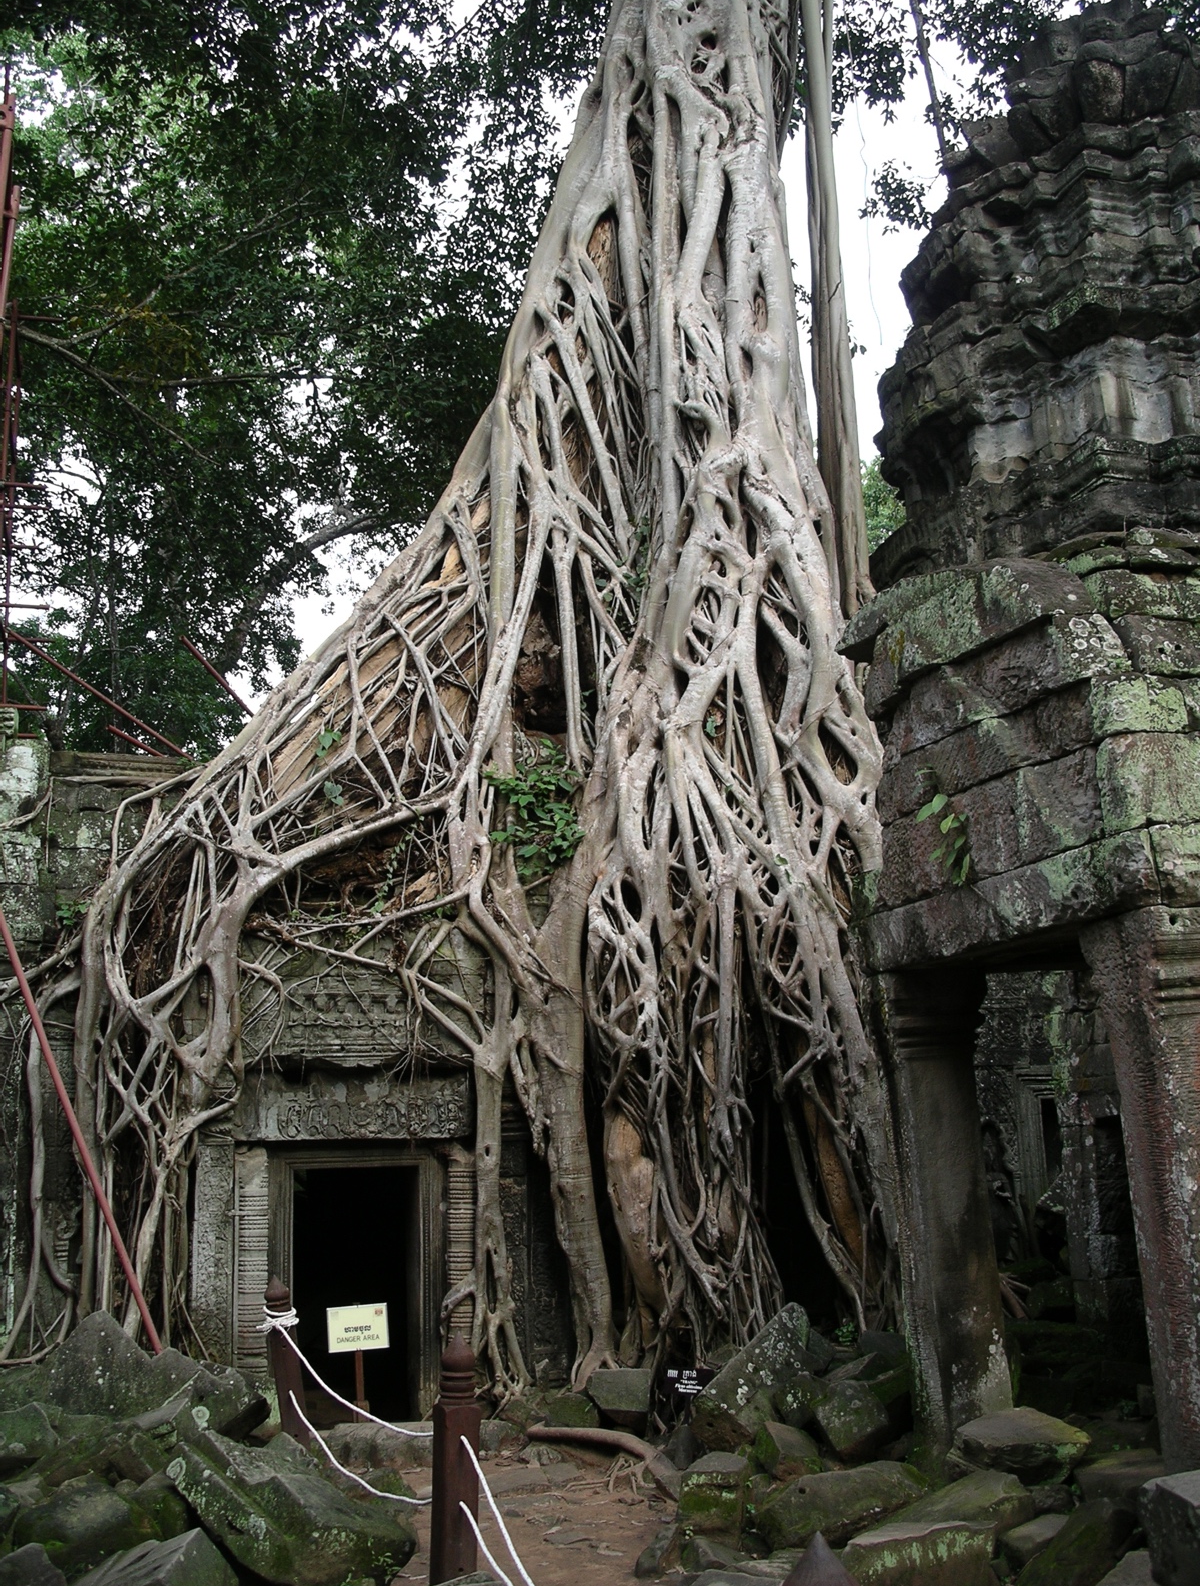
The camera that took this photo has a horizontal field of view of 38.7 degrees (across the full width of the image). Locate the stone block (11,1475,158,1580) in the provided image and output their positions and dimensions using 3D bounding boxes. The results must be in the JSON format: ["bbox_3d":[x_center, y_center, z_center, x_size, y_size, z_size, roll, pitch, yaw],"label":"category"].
[{"bbox_3d":[-2.099,2.988,6.946,0.500,0.360,0.420,2,-12,-15],"label":"stone block"}]

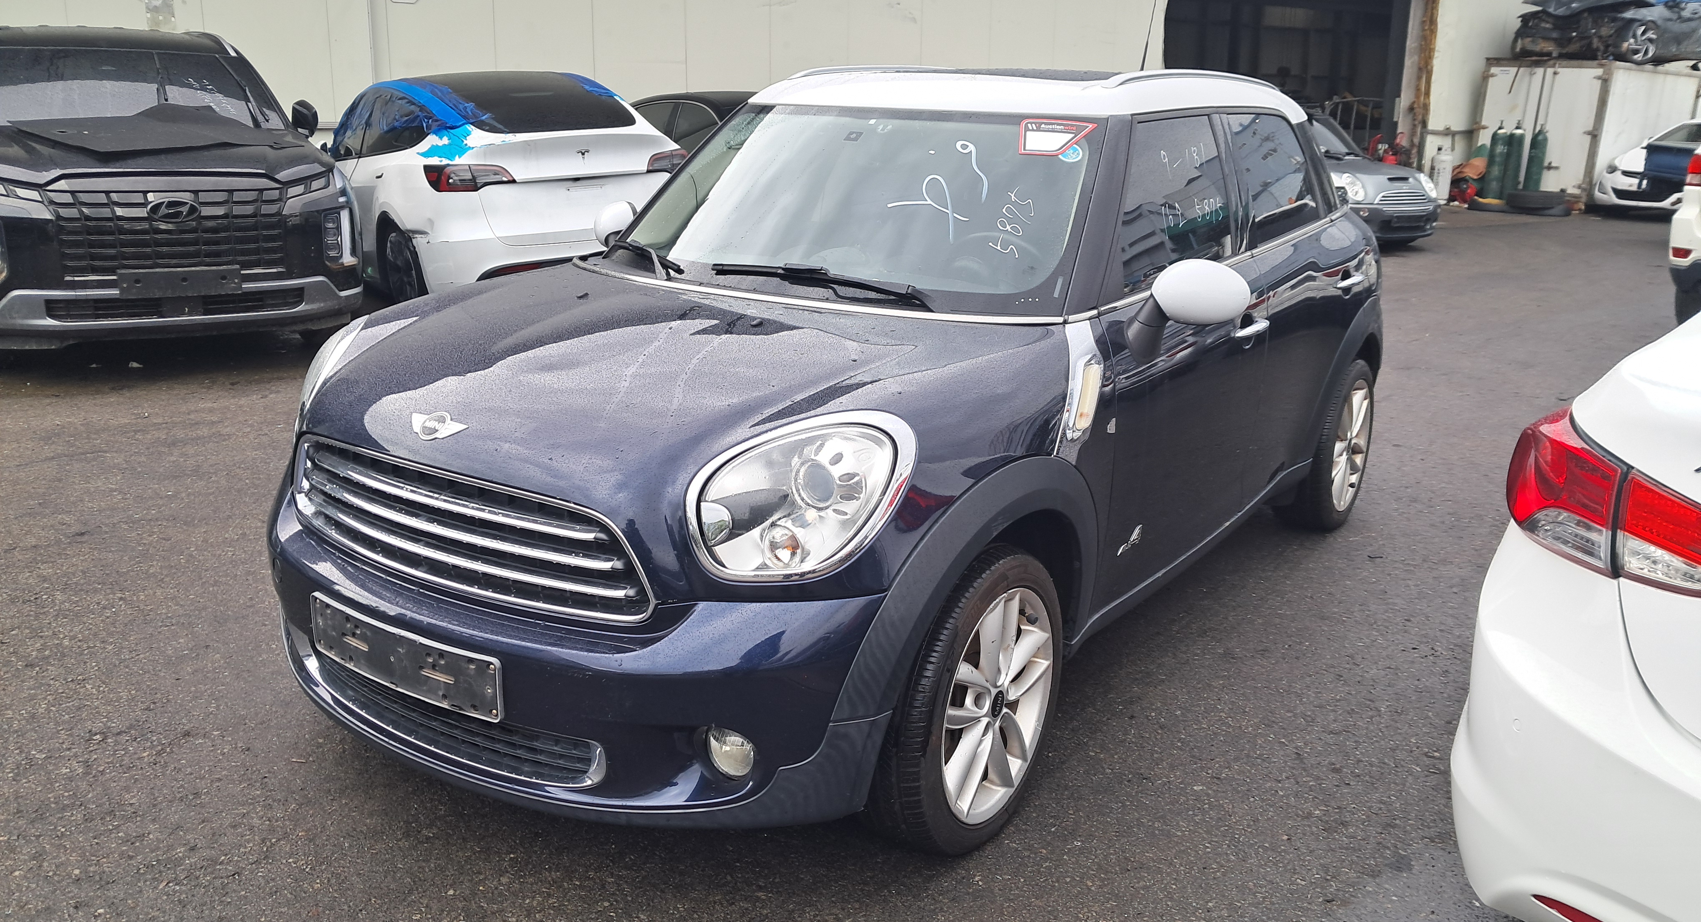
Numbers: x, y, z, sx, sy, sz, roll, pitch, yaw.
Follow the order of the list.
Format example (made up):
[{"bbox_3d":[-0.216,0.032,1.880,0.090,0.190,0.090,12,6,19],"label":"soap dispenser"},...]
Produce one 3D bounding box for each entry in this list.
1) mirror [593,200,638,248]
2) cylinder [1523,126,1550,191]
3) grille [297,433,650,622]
[{"bbox_3d":[-0.725,-0.642,3.959,0.205,0.235,0.190,11,18,32],"label":"mirror"},{"bbox_3d":[10.664,-4.576,20.649,0.235,1.254,0.235,9,17,25],"label":"cylinder"},{"bbox_3d":[-0.769,0.112,2.438,0.990,0.225,0.115,11,18,32],"label":"grille"}]

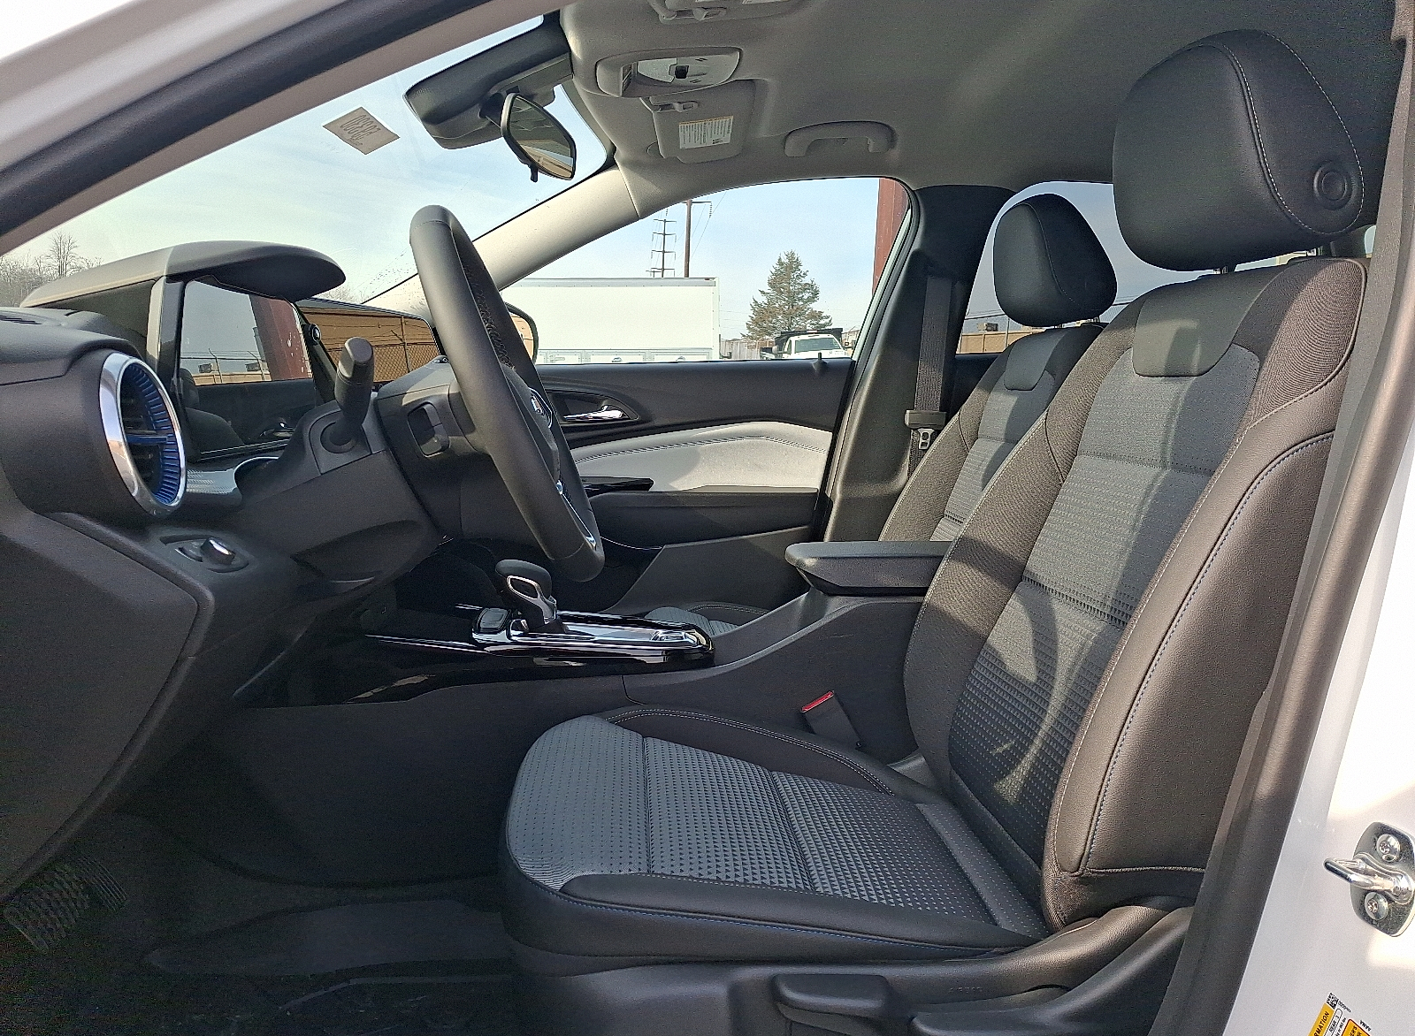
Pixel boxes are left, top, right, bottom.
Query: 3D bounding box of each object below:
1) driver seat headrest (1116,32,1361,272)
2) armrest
[{"bbox_3d":[0.500,-0.342,0.972,0.149,0.213,0.260,1,8,-5],"label":"driver seat headrest"},{"bbox_3d":[0.245,0.058,1.371,0.288,0.052,0.155,1,8,-5],"label":"armrest"}]

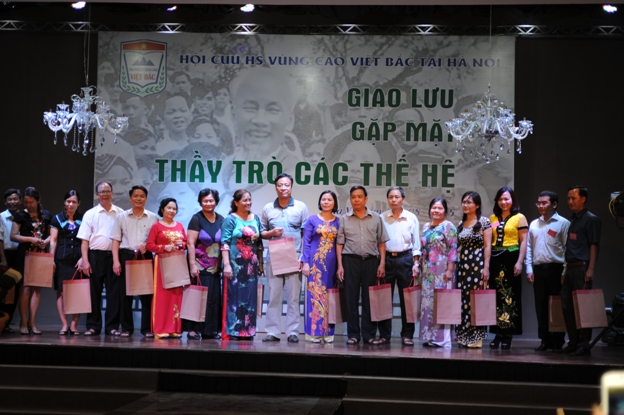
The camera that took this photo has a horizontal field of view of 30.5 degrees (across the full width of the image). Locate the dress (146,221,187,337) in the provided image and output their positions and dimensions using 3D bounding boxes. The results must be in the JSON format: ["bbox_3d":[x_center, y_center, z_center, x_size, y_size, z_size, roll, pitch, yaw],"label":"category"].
[{"bbox_3d":[-1.534,0.759,12.050,0.430,1.240,0.310,2,-2,-19],"label":"dress"}]

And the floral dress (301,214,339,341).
[{"bbox_3d":[0.095,0.741,12.100,0.420,1.344,0.290,2,-3,-10],"label":"floral dress"}]

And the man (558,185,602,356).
[{"bbox_3d":[2.699,0.628,11.450,0.440,1.700,0.330,-1,-4,42],"label":"man"}]

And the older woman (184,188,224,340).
[{"bbox_3d":[-1.133,0.598,12.100,0.450,1.590,0.310,2,-3,-6],"label":"older woman"}]

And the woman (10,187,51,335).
[{"bbox_3d":[-2.992,0.563,12.150,0.450,1.580,0.360,2,-2,-22],"label":"woman"}]

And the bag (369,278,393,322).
[{"bbox_3d":[0.704,0.956,11.750,0.100,0.450,0.280,-3,-2,32],"label":"bag"}]

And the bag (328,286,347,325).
[{"bbox_3d":[0.244,1.050,12.150,0.280,0.380,0.100,0,-4,30],"label":"bag"}]

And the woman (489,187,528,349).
[{"bbox_3d":[2.044,0.630,11.950,0.430,1.688,0.310,0,-3,22],"label":"woman"}]

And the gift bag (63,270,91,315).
[{"bbox_3d":[-2.503,0.910,12.200,0.280,0.464,0.110,-1,-4,-30],"label":"gift bag"}]

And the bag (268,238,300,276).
[{"bbox_3d":[-0.283,0.507,11.750,0.275,0.370,0.090,-9,-2,0],"label":"bag"}]

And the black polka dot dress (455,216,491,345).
[{"bbox_3d":[1.636,0.749,11.650,0.400,1.310,0.330,0,-2,23],"label":"black polka dot dress"}]

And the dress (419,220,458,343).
[{"bbox_3d":[1.341,0.776,12.070,0.420,1.280,0.300,1,-3,15],"label":"dress"}]

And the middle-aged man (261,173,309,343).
[{"bbox_3d":[-0.291,0.535,12.100,0.500,1.785,0.360,1,-3,3],"label":"middle-aged man"}]

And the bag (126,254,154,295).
[{"bbox_3d":[-1.828,0.731,12.150,0.280,0.380,0.100,3,-4,-32],"label":"bag"}]

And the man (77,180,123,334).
[{"bbox_3d":[-2.267,0.564,12.400,0.530,1.660,0.330,2,-3,-14],"label":"man"}]

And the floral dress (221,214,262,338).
[{"bbox_3d":[-0.759,0.742,12.300,0.430,1.345,0.310,3,-3,-18],"label":"floral dress"}]

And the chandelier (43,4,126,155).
[{"bbox_3d":[-2.398,-1.355,12.100,0.900,1.620,0.900,1,-2,0],"label":"chandelier"}]

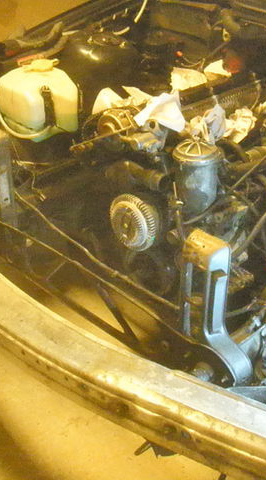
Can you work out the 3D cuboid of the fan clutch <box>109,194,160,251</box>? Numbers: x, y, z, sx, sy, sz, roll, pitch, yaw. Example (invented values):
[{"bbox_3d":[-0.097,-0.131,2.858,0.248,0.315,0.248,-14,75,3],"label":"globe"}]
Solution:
[{"bbox_3d":[0.004,-0.049,1.970,0.148,0.148,0.055,29,47,34],"label":"fan clutch"}]

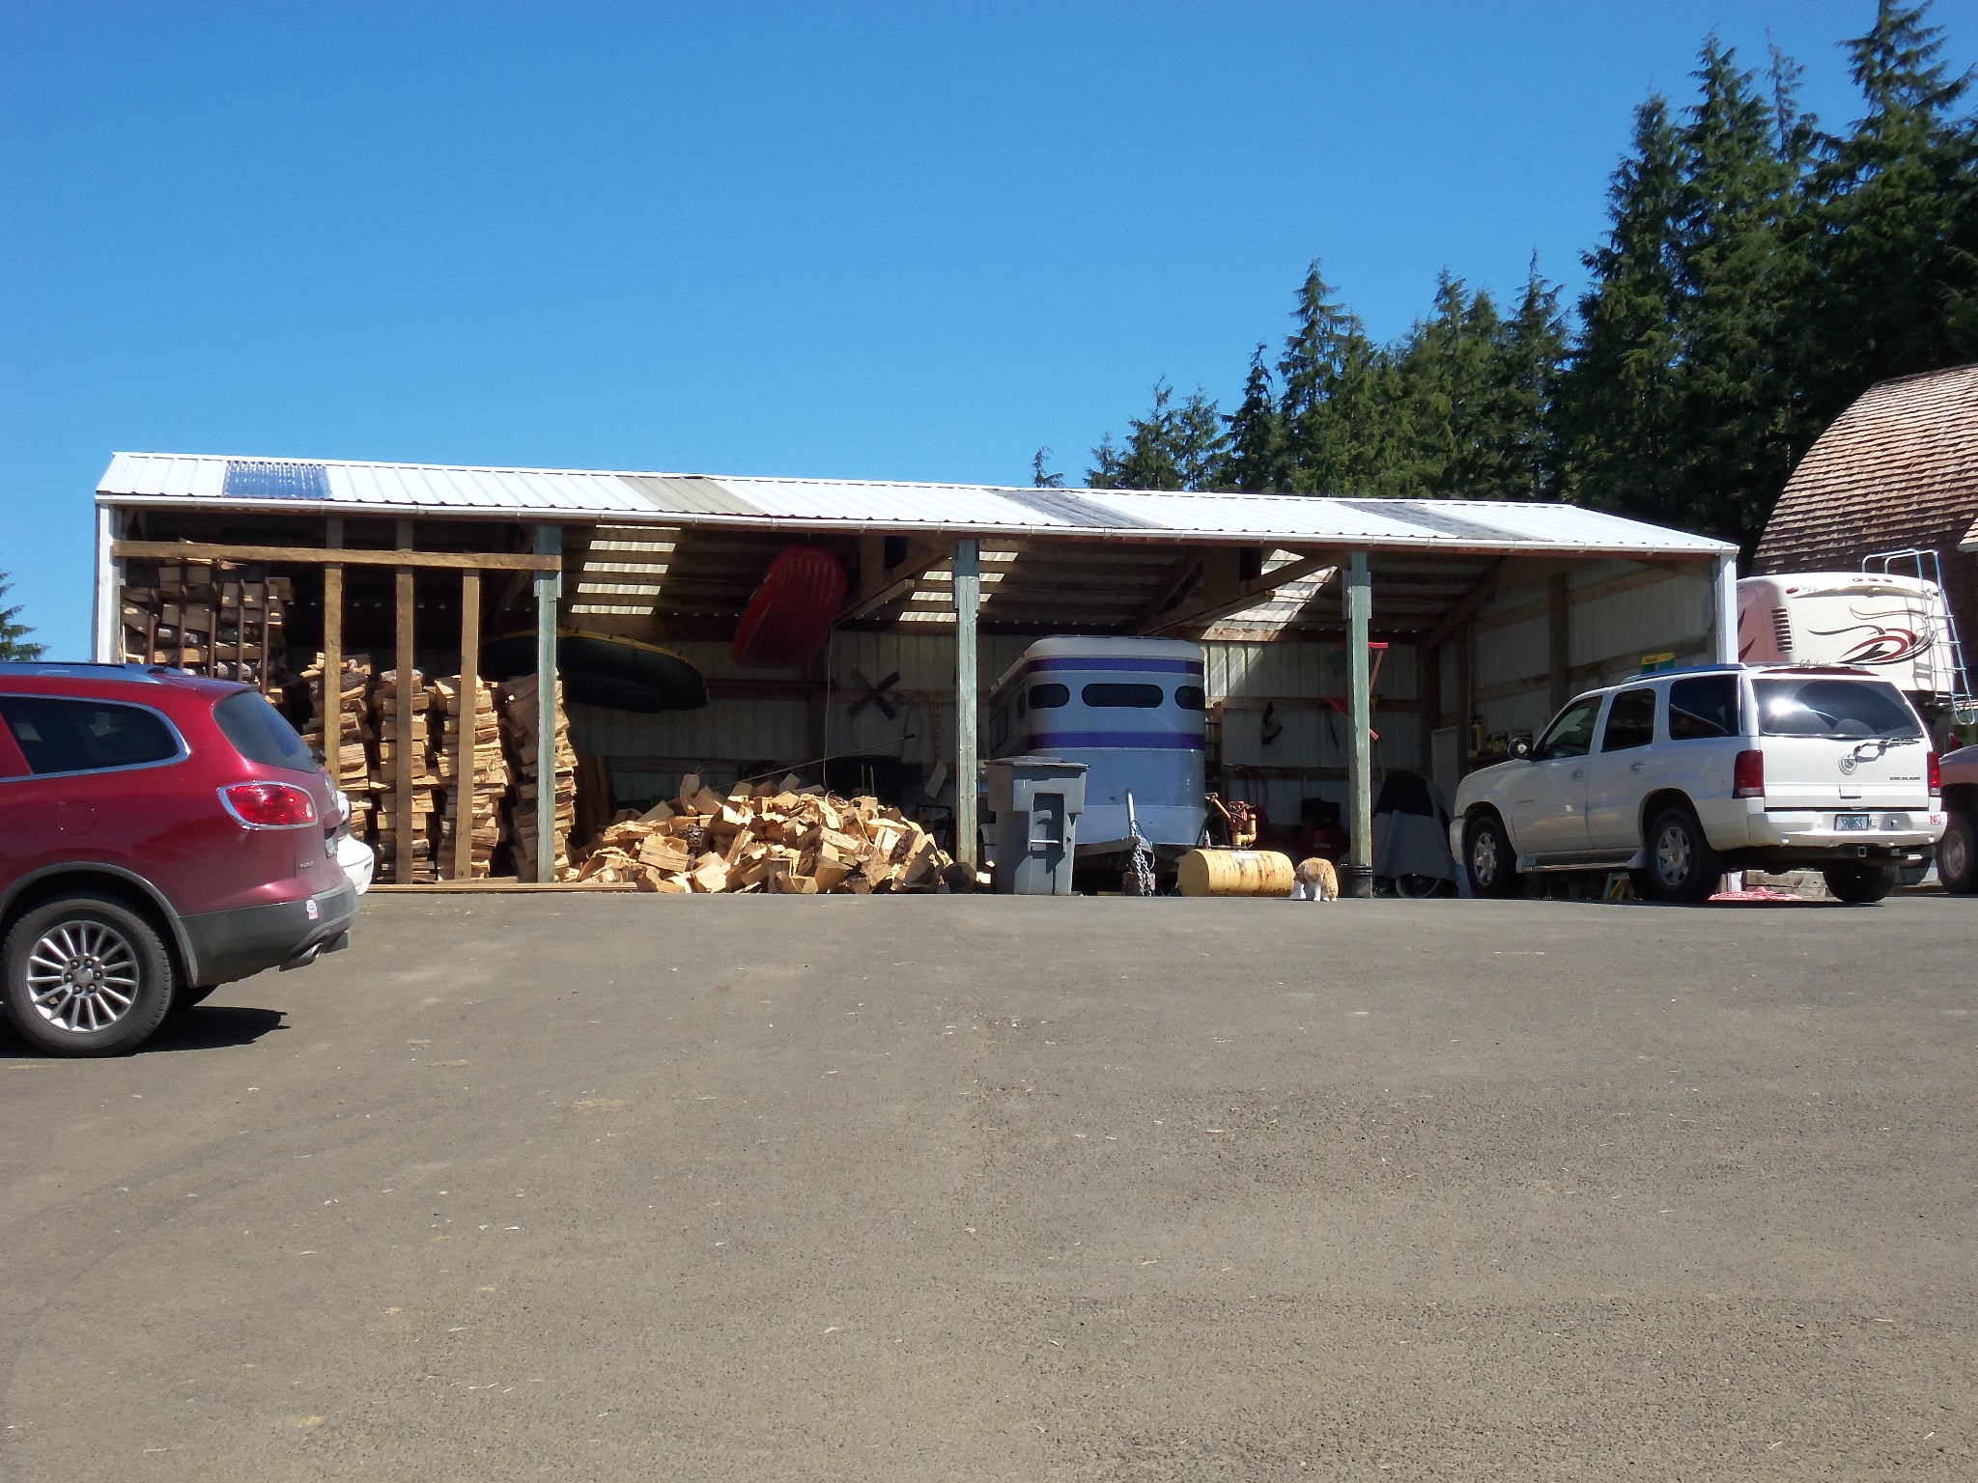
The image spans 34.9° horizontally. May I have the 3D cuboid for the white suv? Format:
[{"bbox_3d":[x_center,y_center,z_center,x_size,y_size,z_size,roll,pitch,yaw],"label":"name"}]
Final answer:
[{"bbox_3d":[5.920,0.430,27.100,2.020,1.920,5.050,1,-4,-21],"label":"white suv"}]

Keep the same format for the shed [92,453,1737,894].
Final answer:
[{"bbox_3d":[-1.060,-0.510,31.150,14.790,4.200,7.700,1,-4,-14],"label":"shed"}]

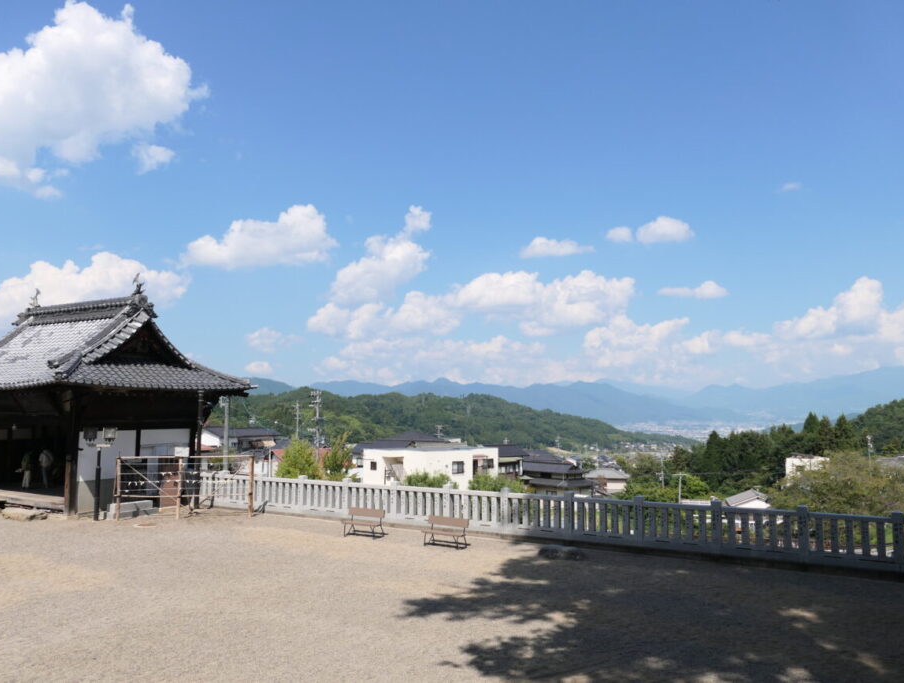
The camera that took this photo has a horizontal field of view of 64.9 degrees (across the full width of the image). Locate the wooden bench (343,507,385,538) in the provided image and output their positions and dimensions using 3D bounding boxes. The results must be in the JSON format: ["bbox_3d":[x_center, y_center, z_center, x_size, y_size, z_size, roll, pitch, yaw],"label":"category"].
[{"bbox_3d":[-2.440,5.023,19.665,1.170,0.700,0.520,-3,-6,29],"label":"wooden bench"}]

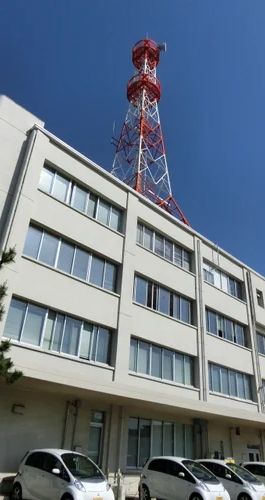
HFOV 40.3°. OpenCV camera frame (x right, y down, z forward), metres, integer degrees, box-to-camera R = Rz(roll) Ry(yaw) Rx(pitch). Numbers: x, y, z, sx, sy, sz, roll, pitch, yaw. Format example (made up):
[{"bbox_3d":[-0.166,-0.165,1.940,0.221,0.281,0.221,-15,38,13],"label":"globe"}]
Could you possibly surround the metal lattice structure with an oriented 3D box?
[{"bbox_3d":[0.685,-9.058,26.644,5.170,18.385,5.170,28,-37,-36],"label":"metal lattice structure"}]

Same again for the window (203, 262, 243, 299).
[{"bbox_3d":[7.002,2.553,27.836,5.600,1.770,0.200,28,-38,-36],"label":"window"}]

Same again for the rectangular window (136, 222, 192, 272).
[{"bbox_3d":[1.784,-0.006,19.573,4.598,1.540,0.180,28,-37,-36],"label":"rectangular window"}]

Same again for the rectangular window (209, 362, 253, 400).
[{"bbox_3d":[6.617,8.960,24.202,5.600,1.770,0.200,28,-38,-36],"label":"rectangular window"}]

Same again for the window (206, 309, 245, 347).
[{"bbox_3d":[5.591,4.742,21.403,4.565,1.540,0.180,28,-37,-36],"label":"window"}]

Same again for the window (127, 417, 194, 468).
[{"bbox_3d":[1.611,9.785,18.080,5.030,2.080,0.200,28,-38,-36],"label":"window"}]

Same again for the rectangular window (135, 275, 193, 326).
[{"bbox_3d":[1.998,3.198,22.018,5.600,1.770,0.200,28,-38,-36],"label":"rectangular window"}]

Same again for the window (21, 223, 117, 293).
[{"bbox_3d":[-2.346,0.515,14.776,4.598,1.529,0.180,28,-37,-36],"label":"window"}]

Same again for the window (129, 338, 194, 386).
[{"bbox_3d":[1.806,6.401,20.201,5.600,1.770,0.200,28,-38,-36],"label":"window"}]

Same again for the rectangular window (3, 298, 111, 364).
[{"bbox_3d":[-3.005,3.842,16.199,5.600,1.770,0.200,28,-38,-36],"label":"rectangular window"}]

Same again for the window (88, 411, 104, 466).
[{"bbox_3d":[-1.546,8.148,15.434,0.800,2.290,0.200,28,-38,-36],"label":"window"}]

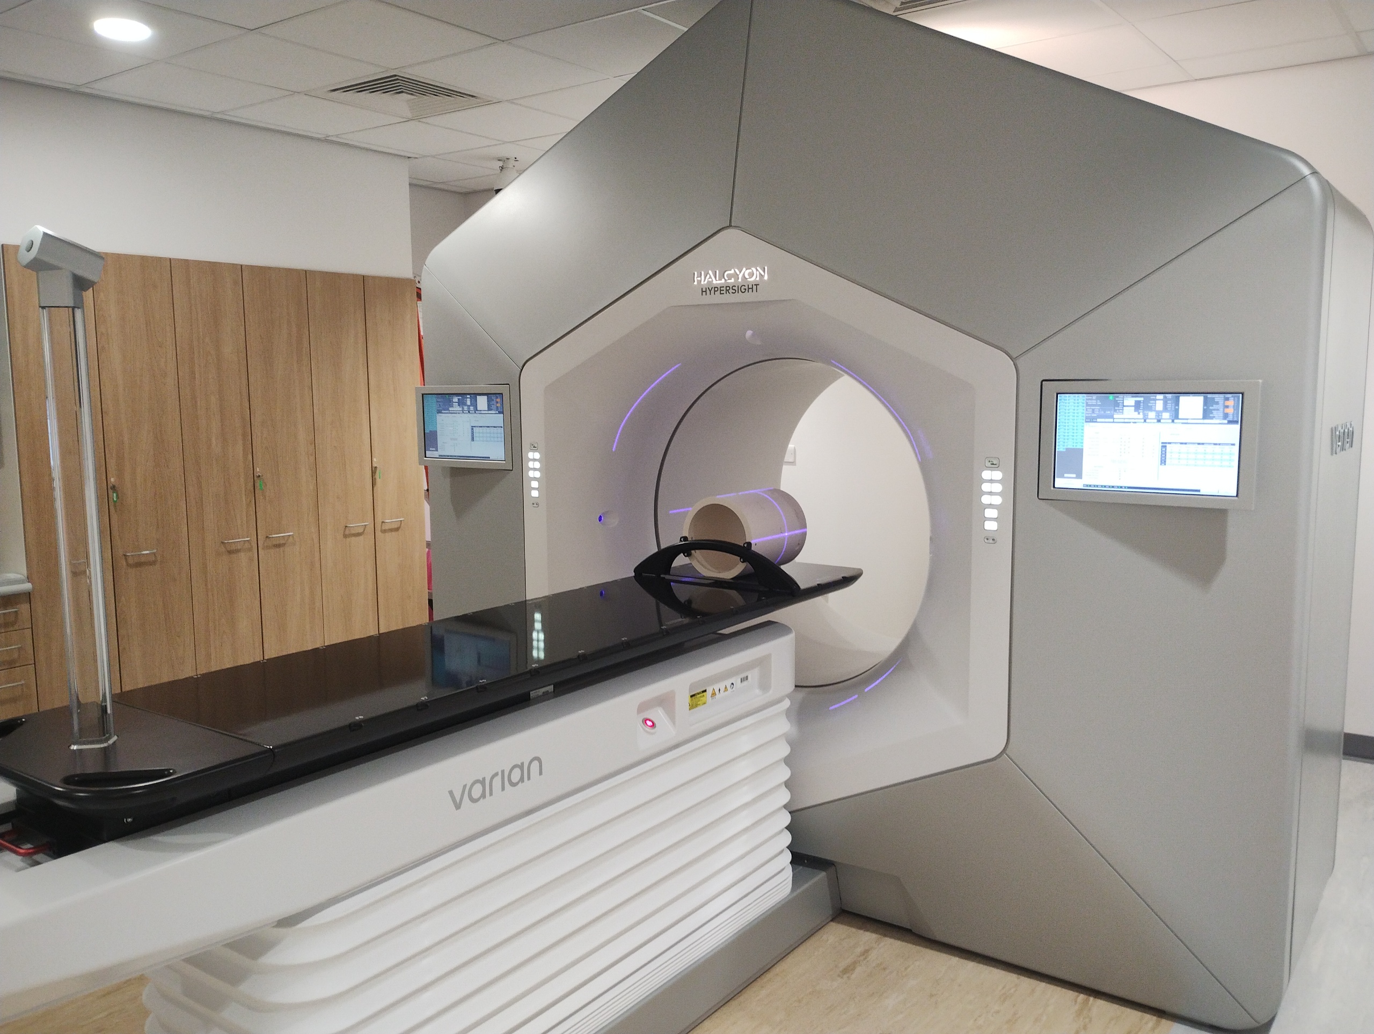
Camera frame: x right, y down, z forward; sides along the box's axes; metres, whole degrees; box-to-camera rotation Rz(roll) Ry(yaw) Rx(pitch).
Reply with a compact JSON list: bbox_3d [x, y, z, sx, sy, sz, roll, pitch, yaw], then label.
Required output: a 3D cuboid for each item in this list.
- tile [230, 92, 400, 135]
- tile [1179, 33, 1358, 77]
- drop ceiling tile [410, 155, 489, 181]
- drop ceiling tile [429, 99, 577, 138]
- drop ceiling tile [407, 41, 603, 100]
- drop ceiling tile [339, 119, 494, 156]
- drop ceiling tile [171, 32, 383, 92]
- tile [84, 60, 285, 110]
[{"bbox_3d":[-1.667,-1.807,5.023,0.600,0.020,0.600,5,9,36],"label":"tile"},{"bbox_3d":[2.215,-1.749,4.237,0.600,0.020,0.306,5,9,36],"label":"tile"},{"bbox_3d":[-1.444,-1.976,6.335,0.600,0.020,0.600,5,9,36],"label":"drop ceiling tile"},{"bbox_3d":[-0.829,-1.832,5.152,0.600,0.020,0.600,5,9,36],"label":"drop ceiling tile"},{"bbox_3d":[-0.698,-1.728,4.320,0.600,0.020,0.600,5,9,36],"label":"drop ceiling tile"},{"bbox_3d":[-1.314,-1.871,5.503,0.600,0.020,0.600,5,9,36],"label":"drop ceiling tile"},{"bbox_3d":[-1.537,-1.703,4.191,0.600,0.020,0.600,5,9,36],"label":"drop ceiling tile"},{"bbox_3d":[-2.021,-1.742,4.543,0.600,0.020,0.600,5,9,36],"label":"tile"}]

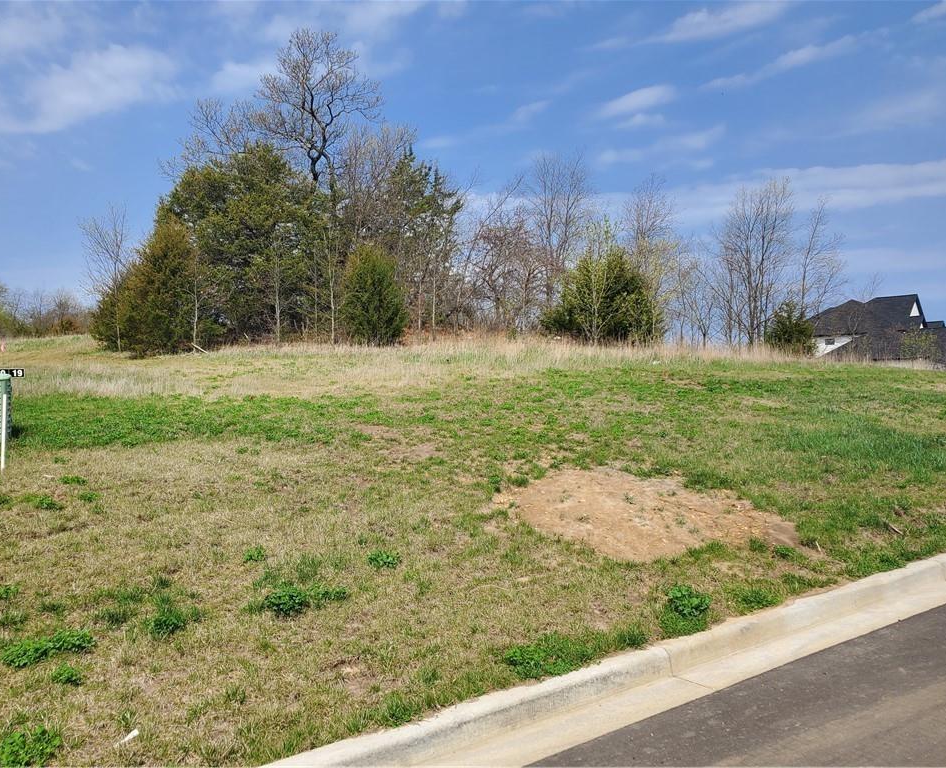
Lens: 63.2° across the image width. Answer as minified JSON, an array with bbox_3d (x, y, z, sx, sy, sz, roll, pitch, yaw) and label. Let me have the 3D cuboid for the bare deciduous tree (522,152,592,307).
[{"bbox_3d":[4.343,-7.619,40.000,3.640,8.840,3.280,0,3,0],"label":"bare deciduous tree"}]

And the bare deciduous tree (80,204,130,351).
[{"bbox_3d":[-15.768,-4.570,33.000,2.230,6.260,2.120,0,3,0],"label":"bare deciduous tree"}]

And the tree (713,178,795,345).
[{"bbox_3d":[13.908,-6.003,38.000,4.050,8.300,3.650,0,3,0],"label":"tree"}]

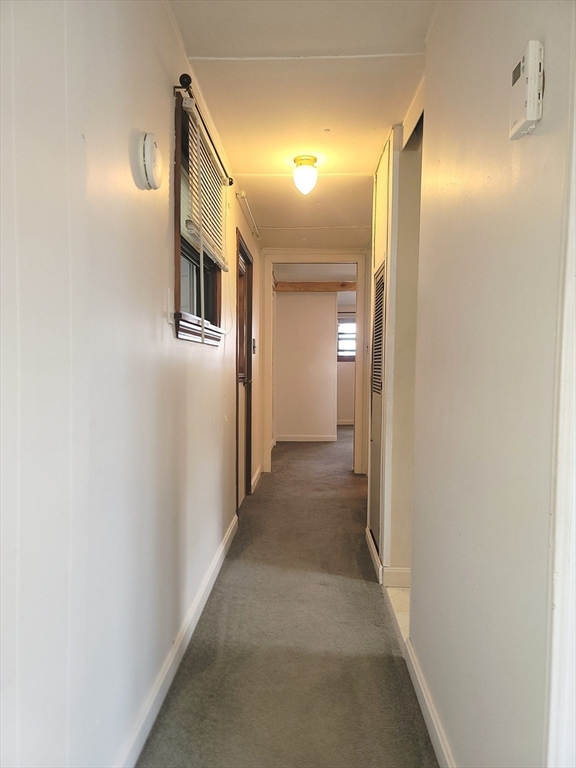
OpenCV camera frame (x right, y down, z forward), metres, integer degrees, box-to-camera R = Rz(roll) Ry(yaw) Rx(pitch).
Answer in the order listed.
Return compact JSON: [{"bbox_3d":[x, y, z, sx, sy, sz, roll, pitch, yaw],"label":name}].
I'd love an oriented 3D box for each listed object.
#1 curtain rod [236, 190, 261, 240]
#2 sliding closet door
[{"bbox_3d":[-0.260,-1.156,3.863,0.070,0.050,1.055,1,2,2],"label":"curtain rod"},{"bbox_3d":[0.498,0.121,3.057,0.026,1.494,0.473,1,3,2],"label":"sliding closet door"}]

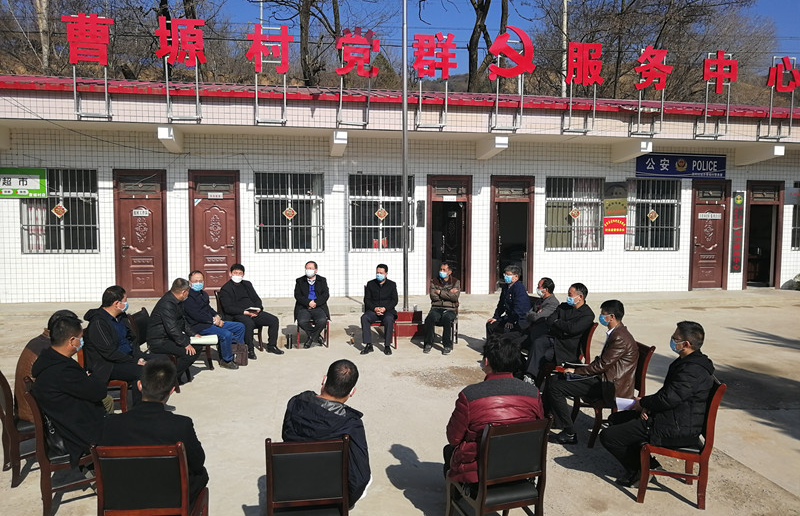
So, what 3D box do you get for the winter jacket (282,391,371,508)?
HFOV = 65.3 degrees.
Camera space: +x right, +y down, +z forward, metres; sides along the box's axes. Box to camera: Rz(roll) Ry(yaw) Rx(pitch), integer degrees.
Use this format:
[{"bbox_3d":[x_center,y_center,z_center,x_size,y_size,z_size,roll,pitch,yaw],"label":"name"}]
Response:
[{"bbox_3d":[-0.442,1.133,3.772,0.540,0.650,0.480,0,4,-6],"label":"winter jacket"}]

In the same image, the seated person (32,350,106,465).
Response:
[{"bbox_3d":[-2.296,1.100,4.760,0.800,1.320,0.600,-2,5,-38],"label":"seated person"}]

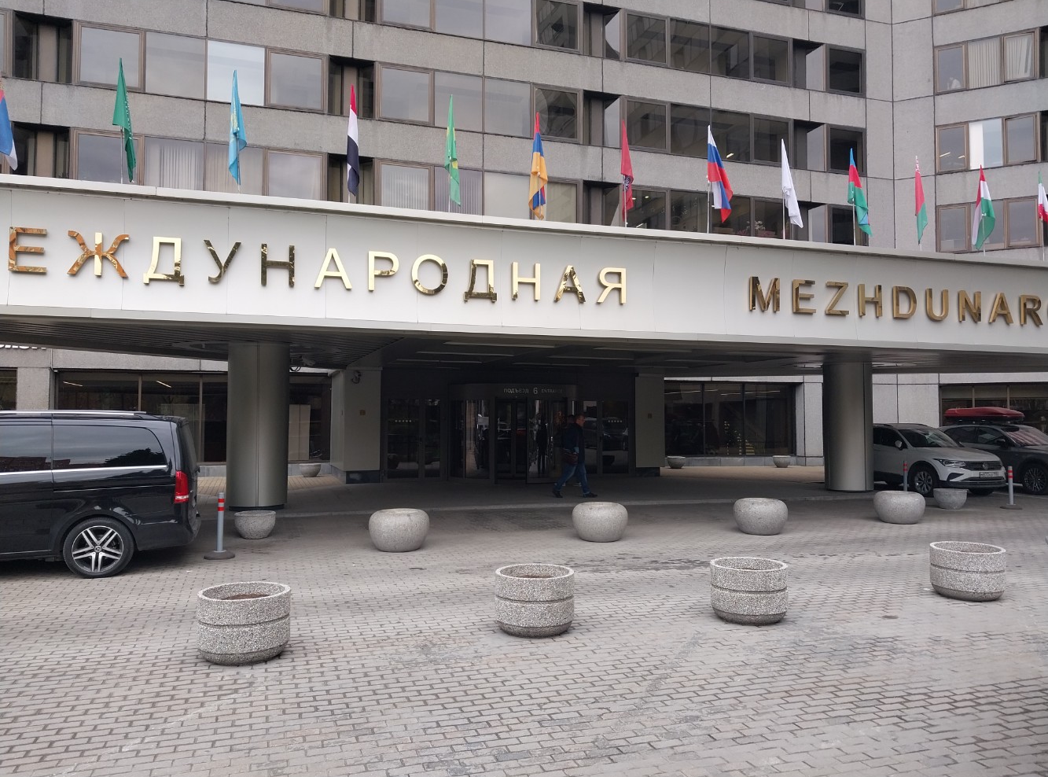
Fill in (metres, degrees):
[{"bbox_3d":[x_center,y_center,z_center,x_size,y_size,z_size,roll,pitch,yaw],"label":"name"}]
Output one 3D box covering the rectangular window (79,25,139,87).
[{"bbox_3d":[-11.573,-9.256,21.969,1.530,1.570,0.120,1,-2,-18],"label":"rectangular window"}]

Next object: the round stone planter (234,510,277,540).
[{"bbox_3d":[-4.128,2.102,12.119,0.609,0.379,0.609,1,-2,-17],"label":"round stone planter"}]

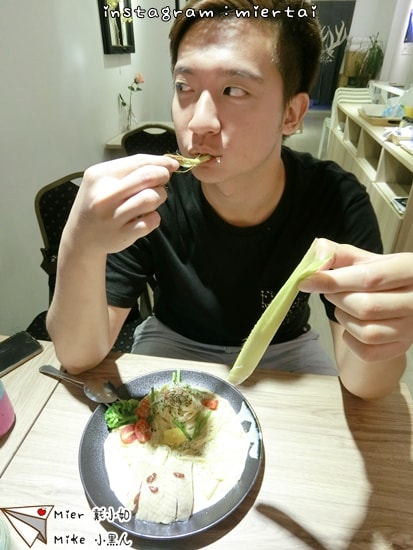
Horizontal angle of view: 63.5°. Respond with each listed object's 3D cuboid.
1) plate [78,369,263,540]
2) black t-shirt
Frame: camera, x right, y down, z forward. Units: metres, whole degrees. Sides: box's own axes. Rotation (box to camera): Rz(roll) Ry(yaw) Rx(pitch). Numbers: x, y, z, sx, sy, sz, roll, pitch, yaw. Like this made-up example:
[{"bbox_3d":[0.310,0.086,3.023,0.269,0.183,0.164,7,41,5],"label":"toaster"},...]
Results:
[{"bbox_3d":[-0.048,0.245,0.485,0.254,0.045,0.254,0,28,0],"label":"plate"},{"bbox_3d":[0.080,-0.011,0.787,0.530,0.550,0.330,0,36,0],"label":"black t-shirt"}]

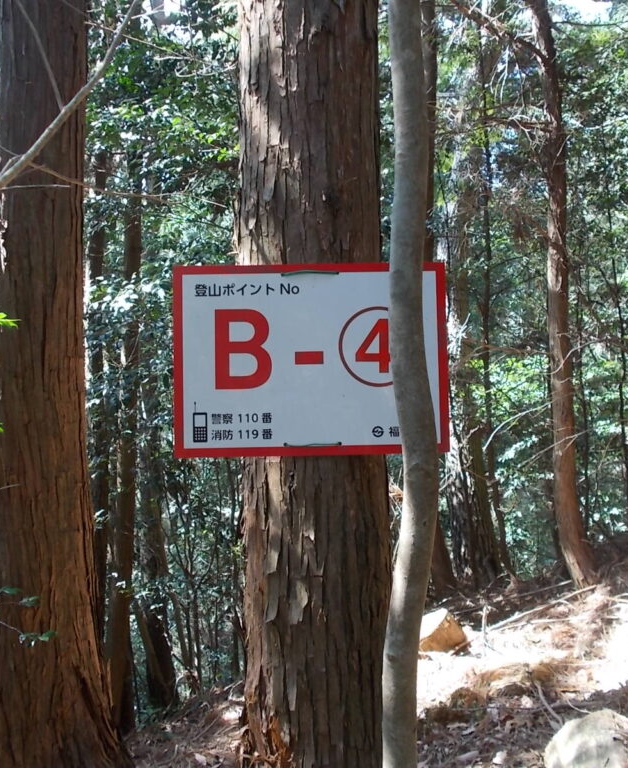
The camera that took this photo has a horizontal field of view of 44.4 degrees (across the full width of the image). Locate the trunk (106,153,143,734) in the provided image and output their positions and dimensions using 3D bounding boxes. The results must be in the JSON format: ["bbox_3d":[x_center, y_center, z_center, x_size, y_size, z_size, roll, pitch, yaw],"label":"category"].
[{"bbox_3d":[-1.029,0.325,4.200,0.140,3.200,0.140,-1,-4,0],"label":"trunk"}]

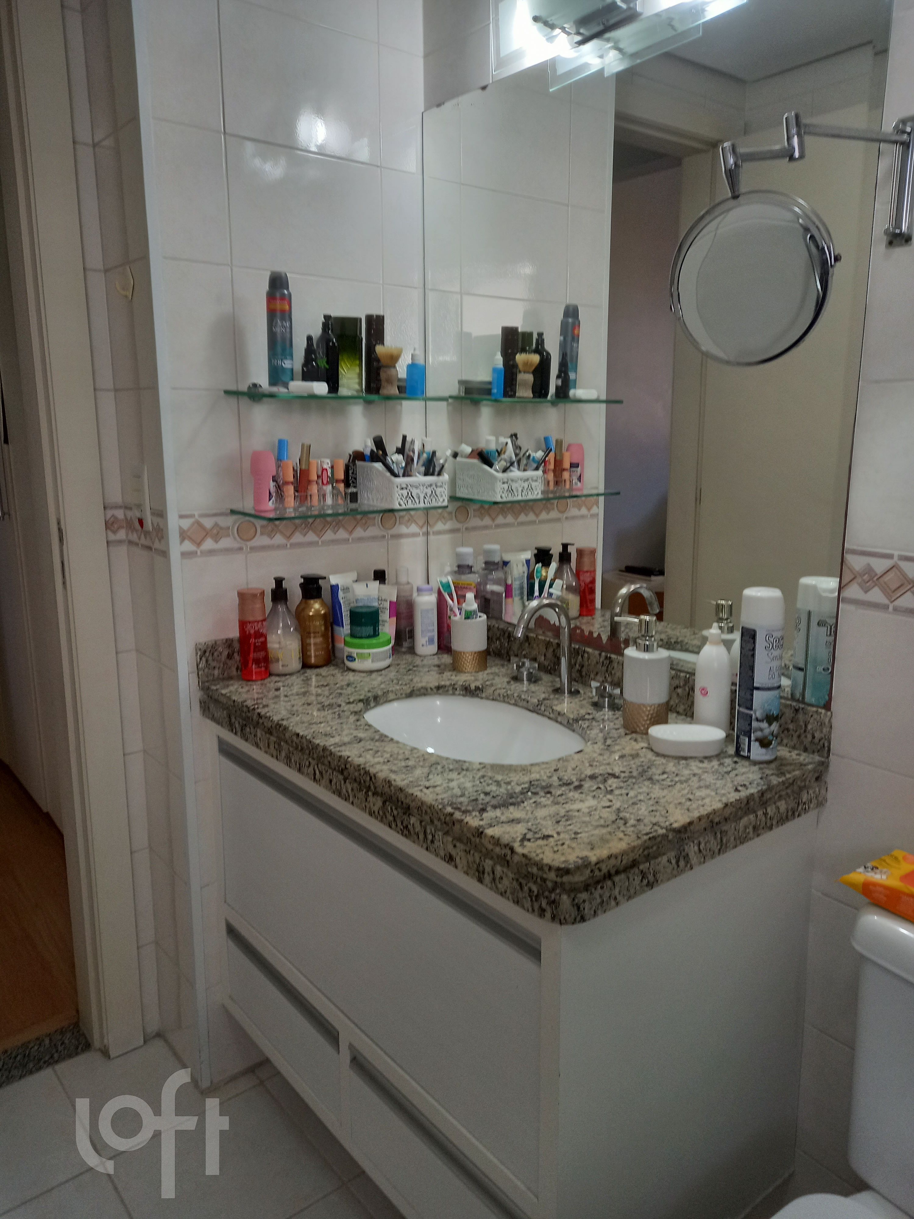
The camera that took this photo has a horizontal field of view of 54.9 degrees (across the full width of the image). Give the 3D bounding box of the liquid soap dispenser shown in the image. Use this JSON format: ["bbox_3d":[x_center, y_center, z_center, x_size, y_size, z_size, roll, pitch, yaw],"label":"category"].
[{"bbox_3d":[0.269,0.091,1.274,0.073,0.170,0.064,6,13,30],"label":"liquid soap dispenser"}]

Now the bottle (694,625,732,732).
[{"bbox_3d":[0.364,0.098,1.249,0.049,0.166,0.049,-10,15,-40],"label":"bottle"}]

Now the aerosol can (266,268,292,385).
[{"bbox_3d":[-0.297,-0.464,1.478,0.043,0.193,0.043,0,12,0],"label":"aerosol can"}]

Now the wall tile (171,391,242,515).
[{"bbox_3d":[-0.424,-0.267,1.495,0.119,0.207,0.010,-9,15,-38],"label":"wall tile"}]

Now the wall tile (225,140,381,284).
[{"bbox_3d":[-0.261,-0.692,1.544,0.304,0.203,0.010,-9,15,-38],"label":"wall tile"}]

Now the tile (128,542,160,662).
[{"bbox_3d":[-0.567,-0.013,1.609,0.010,0.204,0.131,-9,14,-38],"label":"tile"}]

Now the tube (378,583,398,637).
[{"bbox_3d":[-0.138,0.025,1.684,0.054,0.138,0.036,0,12,3],"label":"tube"}]

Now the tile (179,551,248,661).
[{"bbox_3d":[-0.423,0.004,1.550,0.119,0.202,0.010,-9,15,-38],"label":"tile"}]

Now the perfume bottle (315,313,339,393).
[{"bbox_3d":[-0.224,-0.446,1.540,0.041,0.137,0.041,0,11,0],"label":"perfume bottle"}]

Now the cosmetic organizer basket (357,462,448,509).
[{"bbox_3d":[-0.102,-0.235,1.648,0.119,0.080,0.126,-9,14,-38],"label":"cosmetic organizer basket"}]

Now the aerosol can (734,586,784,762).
[{"bbox_3d":[0.402,0.084,1.167,0.053,0.226,0.053,0,12,0],"label":"aerosol can"}]

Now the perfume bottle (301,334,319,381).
[{"bbox_3d":[-0.248,-0.416,1.496,0.030,0.096,0.030,-2,11,-9],"label":"perfume bottle"}]

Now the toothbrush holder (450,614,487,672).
[{"bbox_3d":[0.023,0.061,1.615,0.065,0.097,0.065,0,11,1],"label":"toothbrush holder"}]

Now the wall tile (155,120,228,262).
[{"bbox_3d":[-0.425,-0.664,1.413,0.119,0.203,0.010,-9,15,-38],"label":"wall tile"}]

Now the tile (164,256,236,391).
[{"bbox_3d":[-0.425,-0.470,1.464,0.116,0.204,0.010,-9,14,-38],"label":"tile"}]

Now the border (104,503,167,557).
[{"bbox_3d":[-0.565,-0.141,1.546,0.042,0.074,0.202,-9,14,-38],"label":"border"}]

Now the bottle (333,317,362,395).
[{"bbox_3d":[-0.193,-0.452,1.571,0.052,0.133,0.034,-2,12,-11],"label":"bottle"}]

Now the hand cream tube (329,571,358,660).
[{"bbox_3d":[-0.212,0.013,1.677,0.047,0.165,0.070,10,16,42],"label":"hand cream tube"}]

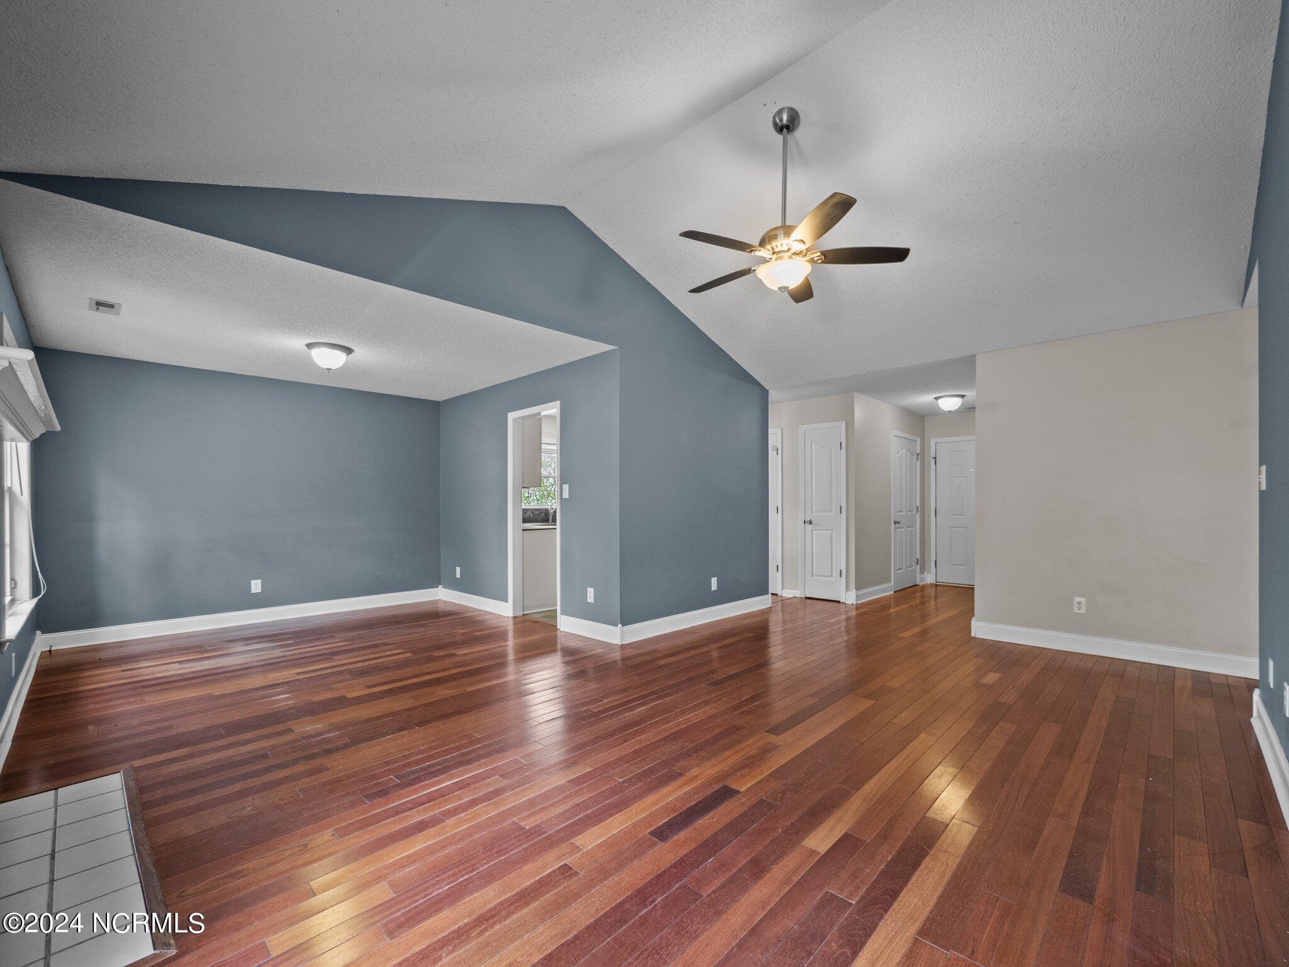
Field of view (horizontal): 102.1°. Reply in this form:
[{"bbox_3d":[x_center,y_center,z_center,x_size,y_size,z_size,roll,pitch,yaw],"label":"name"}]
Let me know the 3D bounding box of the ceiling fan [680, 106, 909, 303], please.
[{"bbox_3d":[0.784,-1.593,2.930,1.290,1.040,1.290,2,-2,-44],"label":"ceiling fan"}]

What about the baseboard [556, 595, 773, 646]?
[{"bbox_3d":[0.351,1.299,5.376,2.251,0.140,0.795,2,-3,-43],"label":"baseboard"}]

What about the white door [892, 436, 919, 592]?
[{"bbox_3d":[3.560,0.379,7.084,1.005,2.100,0.060,2,-3,-43],"label":"white door"}]

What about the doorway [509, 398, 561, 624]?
[{"bbox_3d":[-1.059,0.314,5.178,0.881,2.110,0.140,-3,-3,44],"label":"doorway"}]

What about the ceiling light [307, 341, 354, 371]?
[{"bbox_3d":[-2.565,-1.010,4.250,0.330,0.175,0.330,2,-2,-44],"label":"ceiling light"}]

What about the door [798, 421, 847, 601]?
[{"bbox_3d":[2.139,0.344,6.272,0.576,2.115,0.060,-2,-3,41],"label":"door"}]

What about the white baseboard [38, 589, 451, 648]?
[{"bbox_3d":[-3.674,1.318,5.293,3.226,0.137,0.025,2,-3,-44],"label":"white baseboard"}]

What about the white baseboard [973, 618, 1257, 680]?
[{"bbox_3d":[3.415,1.227,3.938,1.601,0.137,0.025,-3,-3,44],"label":"white baseboard"}]

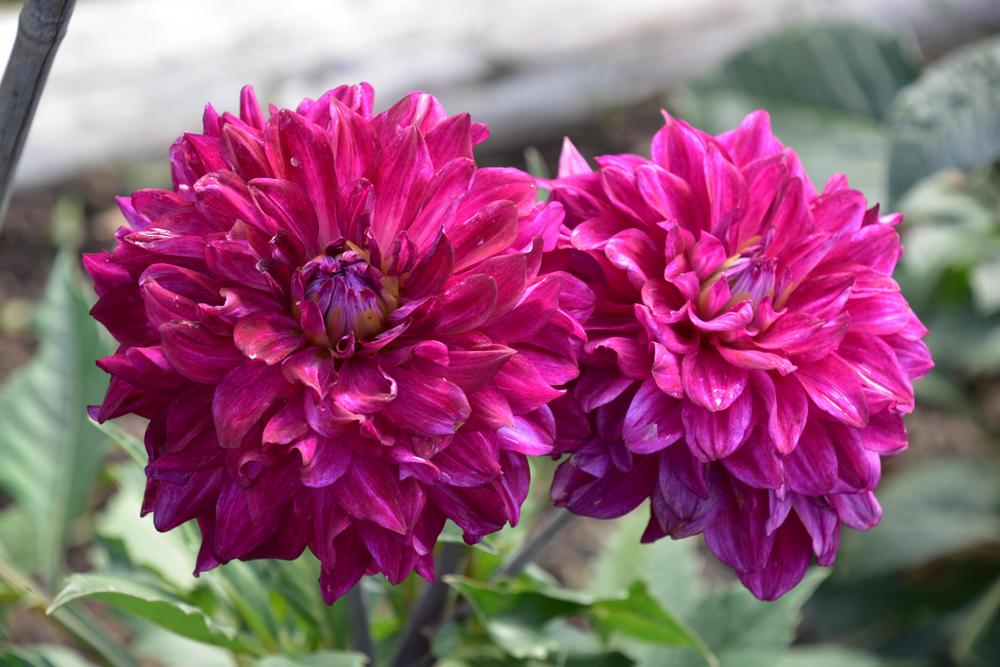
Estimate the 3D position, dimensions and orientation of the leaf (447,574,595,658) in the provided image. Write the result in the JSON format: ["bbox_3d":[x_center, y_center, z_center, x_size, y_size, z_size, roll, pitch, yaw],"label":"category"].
[{"bbox_3d":[0.005,0.085,1.670,0.045,0.021,0.030,-14,22,-38],"label":"leaf"}]

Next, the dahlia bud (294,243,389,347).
[{"bbox_3d":[-0.045,-0.010,1.600,0.025,0.025,0.025,-2,56,2],"label":"dahlia bud"}]

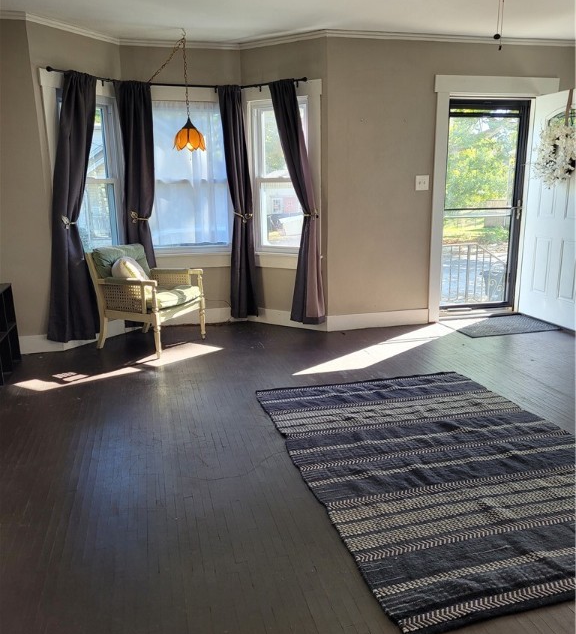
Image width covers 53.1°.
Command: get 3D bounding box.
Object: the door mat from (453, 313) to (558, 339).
[{"bbox_3d":[1.943,0.070,5.334,0.910,0.012,0.620,-4,13,-13],"label":"door mat"}]

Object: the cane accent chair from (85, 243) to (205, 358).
[{"bbox_3d":[-1.152,-0.165,4.787,0.710,0.800,0.660,5,14,25],"label":"cane accent chair"}]

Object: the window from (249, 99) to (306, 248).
[{"bbox_3d":[-0.074,-1.261,5.200,0.620,1.325,0.100,7,15,31],"label":"window"}]

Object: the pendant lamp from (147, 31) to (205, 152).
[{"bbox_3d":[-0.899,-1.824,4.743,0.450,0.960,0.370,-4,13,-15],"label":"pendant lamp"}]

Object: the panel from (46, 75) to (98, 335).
[{"bbox_3d":[-1.681,-0.816,4.550,0.150,2.090,0.610,7,15,30],"label":"panel"}]

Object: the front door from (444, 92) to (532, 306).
[{"bbox_3d":[1.839,-1.018,5.430,0.875,1.935,0.060,-4,13,-13],"label":"front door"}]

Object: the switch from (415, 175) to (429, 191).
[{"bbox_3d":[1.201,-1.192,5.131,0.122,0.124,0.012,-4,13,-13],"label":"switch"}]

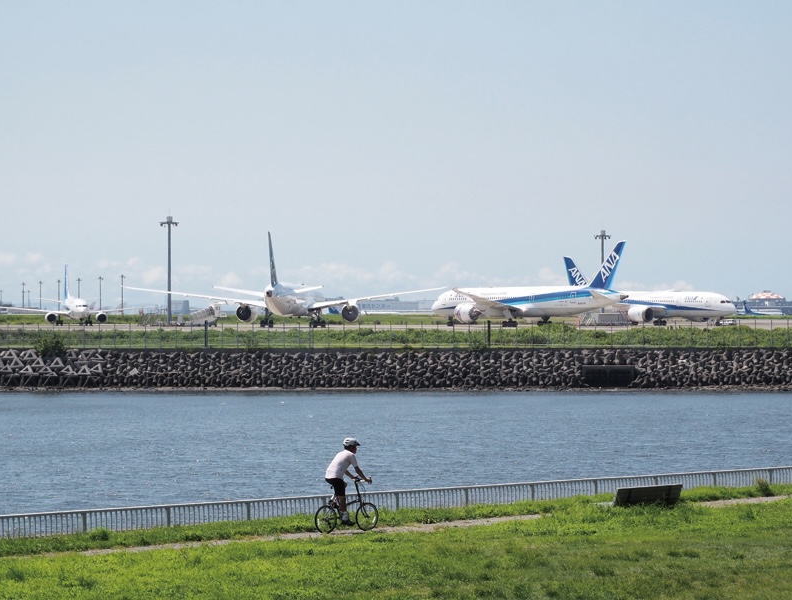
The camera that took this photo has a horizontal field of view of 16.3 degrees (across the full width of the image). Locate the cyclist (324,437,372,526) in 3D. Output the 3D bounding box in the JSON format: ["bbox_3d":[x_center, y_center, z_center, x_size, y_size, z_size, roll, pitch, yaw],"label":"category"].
[{"bbox_3d":[-0.861,3.336,50.800,0.820,1.620,0.500,0,0,-42],"label":"cyclist"}]

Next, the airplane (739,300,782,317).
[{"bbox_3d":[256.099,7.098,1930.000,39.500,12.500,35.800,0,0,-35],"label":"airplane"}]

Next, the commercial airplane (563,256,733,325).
[{"bbox_3d":[60.700,-2.256,671.500,60.100,17.000,57.500,0,0,-42],"label":"commercial airplane"}]

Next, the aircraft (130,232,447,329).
[{"bbox_3d":[-19.300,-3.216,513.800,60.100,17.000,61.500,0,0,6],"label":"aircraft"}]

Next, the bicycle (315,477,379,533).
[{"bbox_3d":[-0.898,3.757,50.800,1.520,1.030,0.570,0,0,-42],"label":"bicycle"}]

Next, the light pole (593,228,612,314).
[{"bbox_3d":[47.287,-5.014,632.000,3.700,22.000,3.900,0,0,0],"label":"light pole"}]

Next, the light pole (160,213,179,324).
[{"bbox_3d":[-44.756,-5.790,548.000,3.500,21.800,3.700,0,0,0],"label":"light pole"}]

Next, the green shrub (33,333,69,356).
[{"bbox_3d":[-43.814,5.712,352.000,3.800,3.000,4.500,0,0,0],"label":"green shrub"}]

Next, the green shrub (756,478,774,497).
[{"bbox_3d":[7.901,4.009,59.300,0.400,0.420,0.380,0,0,-42],"label":"green shrub"}]

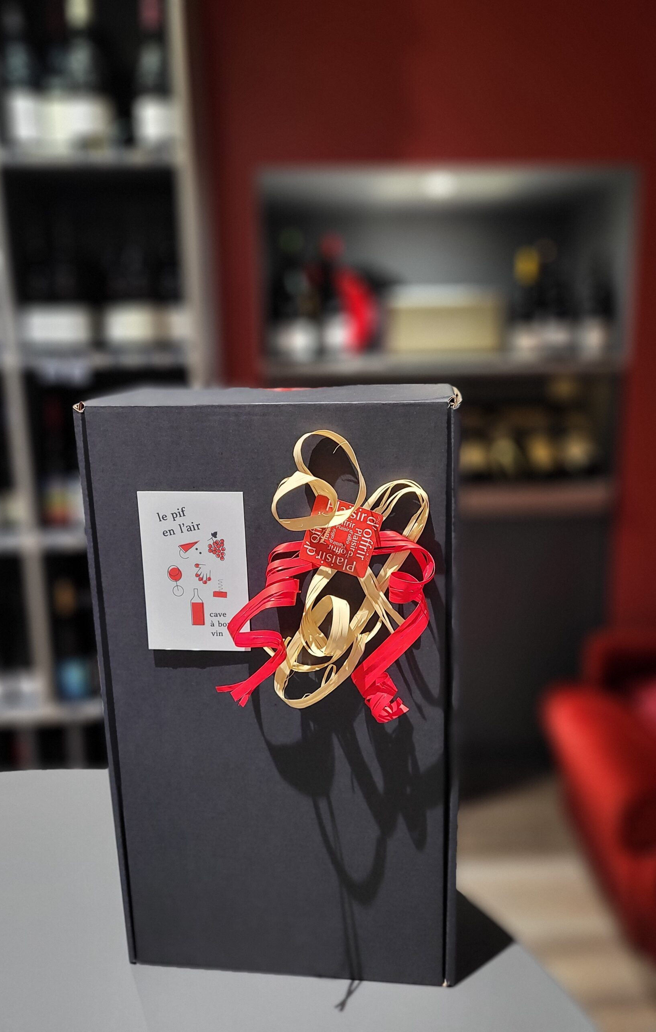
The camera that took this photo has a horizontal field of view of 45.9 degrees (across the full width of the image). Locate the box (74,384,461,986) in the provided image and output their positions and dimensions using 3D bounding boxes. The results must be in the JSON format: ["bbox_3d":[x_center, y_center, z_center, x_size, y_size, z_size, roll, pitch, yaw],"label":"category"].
[{"bbox_3d":[-0.022,0.097,0.473,0.195,0.337,0.105,0,13,7],"label":"box"}]

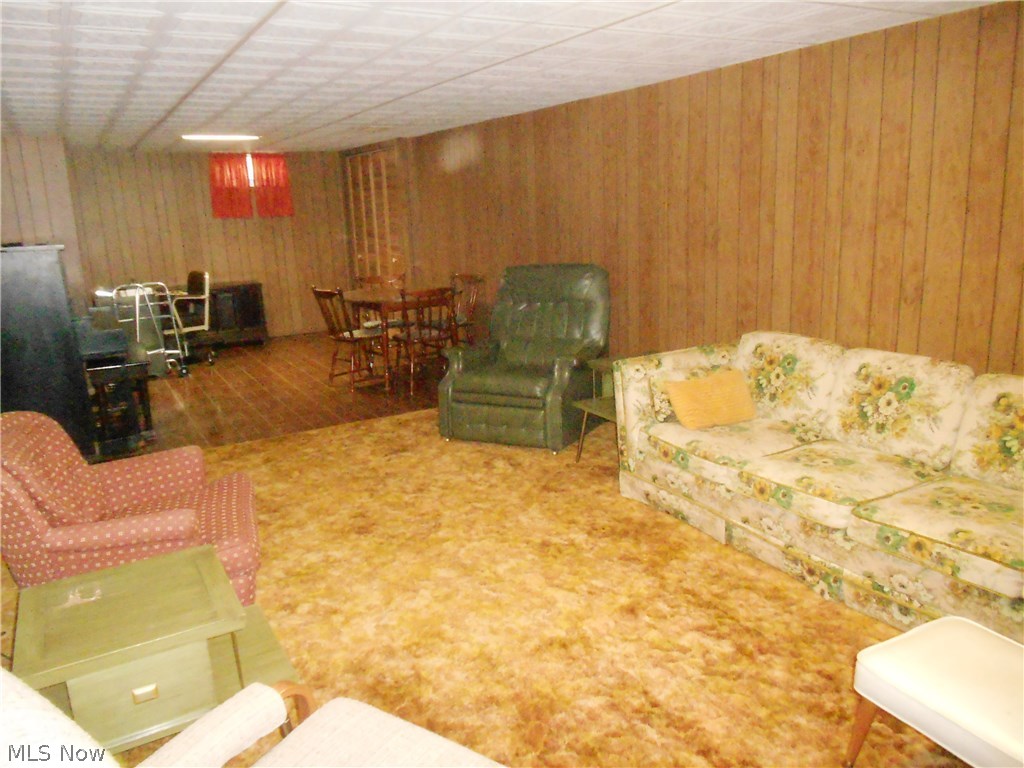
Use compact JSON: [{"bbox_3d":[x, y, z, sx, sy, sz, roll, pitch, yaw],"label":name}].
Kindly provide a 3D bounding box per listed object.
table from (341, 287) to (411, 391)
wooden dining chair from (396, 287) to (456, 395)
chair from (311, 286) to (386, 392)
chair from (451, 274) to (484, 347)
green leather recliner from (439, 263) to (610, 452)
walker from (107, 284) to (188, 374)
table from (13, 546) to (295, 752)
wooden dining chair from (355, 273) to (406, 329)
[{"bbox_3d":[-0.912,-0.416,6.608,0.930,0.715,1.000,-10,15,-28],"label":"table"},{"bbox_3d":[-0.737,-0.383,6.187,0.460,0.830,0.500,-9,15,-25],"label":"wooden dining chair"},{"bbox_3d":[-1.302,-0.409,6.415,0.510,0.830,0.450,-13,17,-36],"label":"chair"},{"bbox_3d":[-0.548,-0.490,6.595,0.500,0.830,0.460,-11,16,-30],"label":"chair"},{"bbox_3d":[0.098,-0.216,4.892,0.820,1.030,0.930,4,15,27],"label":"green leather recliner"},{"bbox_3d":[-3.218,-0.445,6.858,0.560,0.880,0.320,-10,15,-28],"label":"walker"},{"bbox_3d":[-0.912,0.791,1.935,0.650,0.550,0.460,-10,15,-28],"label":"table"},{"bbox_3d":[-1.110,-0.541,6.925,0.460,0.830,0.500,-9,15,-24],"label":"wooden dining chair"}]

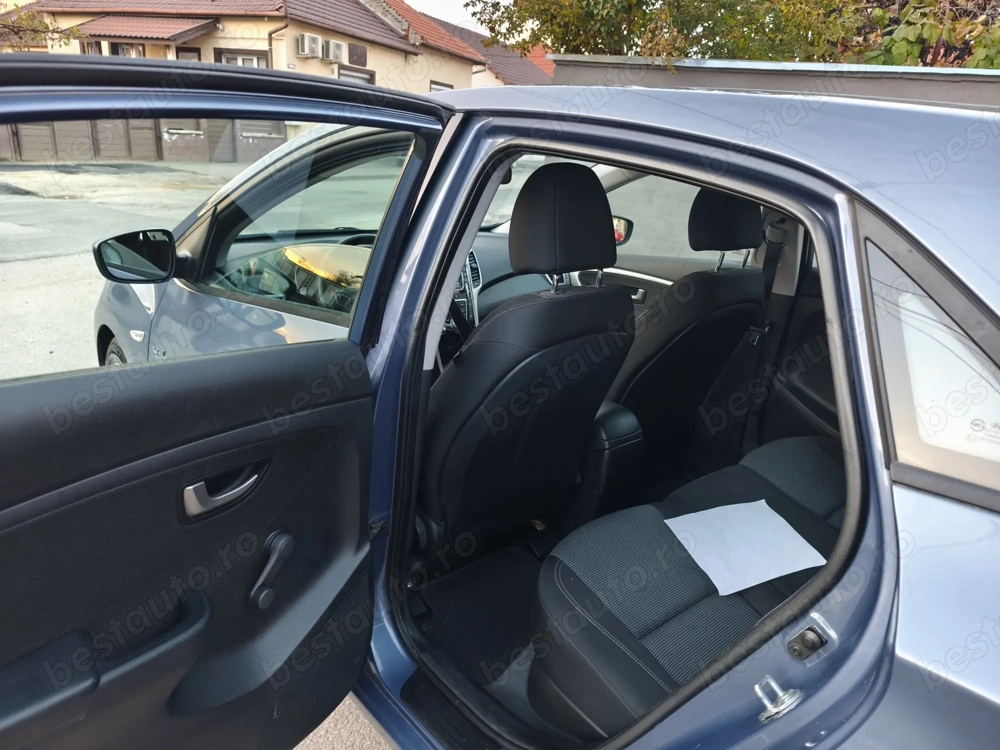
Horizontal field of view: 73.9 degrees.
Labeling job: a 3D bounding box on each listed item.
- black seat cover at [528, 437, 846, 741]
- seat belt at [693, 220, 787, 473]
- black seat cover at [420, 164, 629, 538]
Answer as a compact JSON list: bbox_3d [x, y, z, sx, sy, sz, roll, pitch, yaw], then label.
[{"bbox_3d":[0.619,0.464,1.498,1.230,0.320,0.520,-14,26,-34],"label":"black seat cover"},{"bbox_3d":[0.779,-0.086,2.185,0.130,0.820,0.220,-14,26,-34],"label":"seat belt"},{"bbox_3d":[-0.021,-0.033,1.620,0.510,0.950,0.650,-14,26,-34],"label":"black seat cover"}]

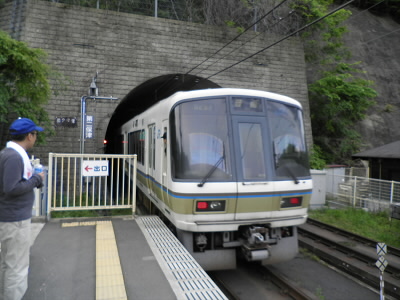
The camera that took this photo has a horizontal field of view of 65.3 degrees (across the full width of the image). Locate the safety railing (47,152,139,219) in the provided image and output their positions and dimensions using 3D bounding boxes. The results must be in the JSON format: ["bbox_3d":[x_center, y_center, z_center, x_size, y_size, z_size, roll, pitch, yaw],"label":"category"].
[{"bbox_3d":[-2.175,0.737,6.389,1.720,1.320,0.075,2,0,-18],"label":"safety railing"}]

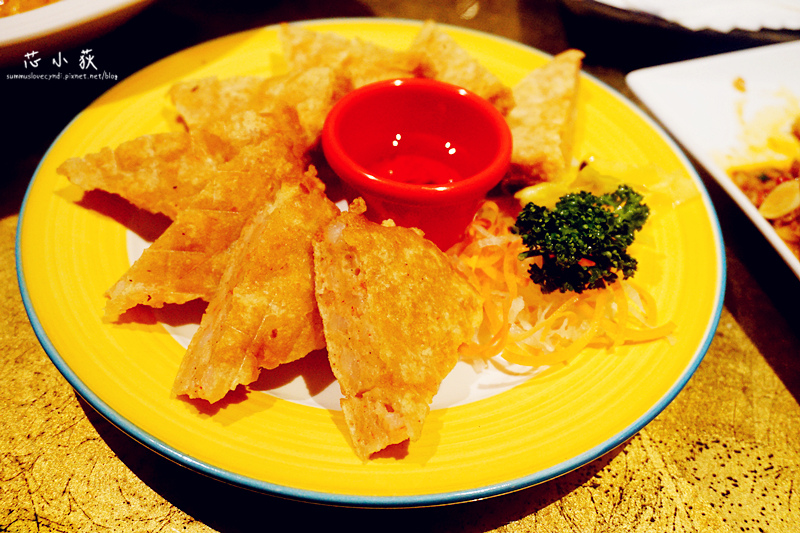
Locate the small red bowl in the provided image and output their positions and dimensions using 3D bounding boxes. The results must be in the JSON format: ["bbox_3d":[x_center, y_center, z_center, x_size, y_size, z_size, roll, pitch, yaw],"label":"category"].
[{"bbox_3d":[0.007,-0.041,0.373,0.077,0.041,0.077,2,45,-2],"label":"small red bowl"}]

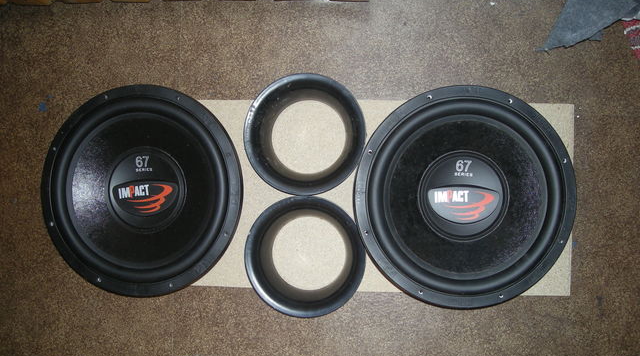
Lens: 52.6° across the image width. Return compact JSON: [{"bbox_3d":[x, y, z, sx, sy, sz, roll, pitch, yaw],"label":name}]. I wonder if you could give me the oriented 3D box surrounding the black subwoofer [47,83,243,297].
[{"bbox_3d":[-0.316,0.025,1.272,0.390,0.175,0.390,0,89,6],"label":"black subwoofer"}]

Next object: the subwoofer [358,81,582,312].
[{"bbox_3d":[0.257,0.034,1.202,0.382,0.180,0.382,0,89,6],"label":"subwoofer"}]

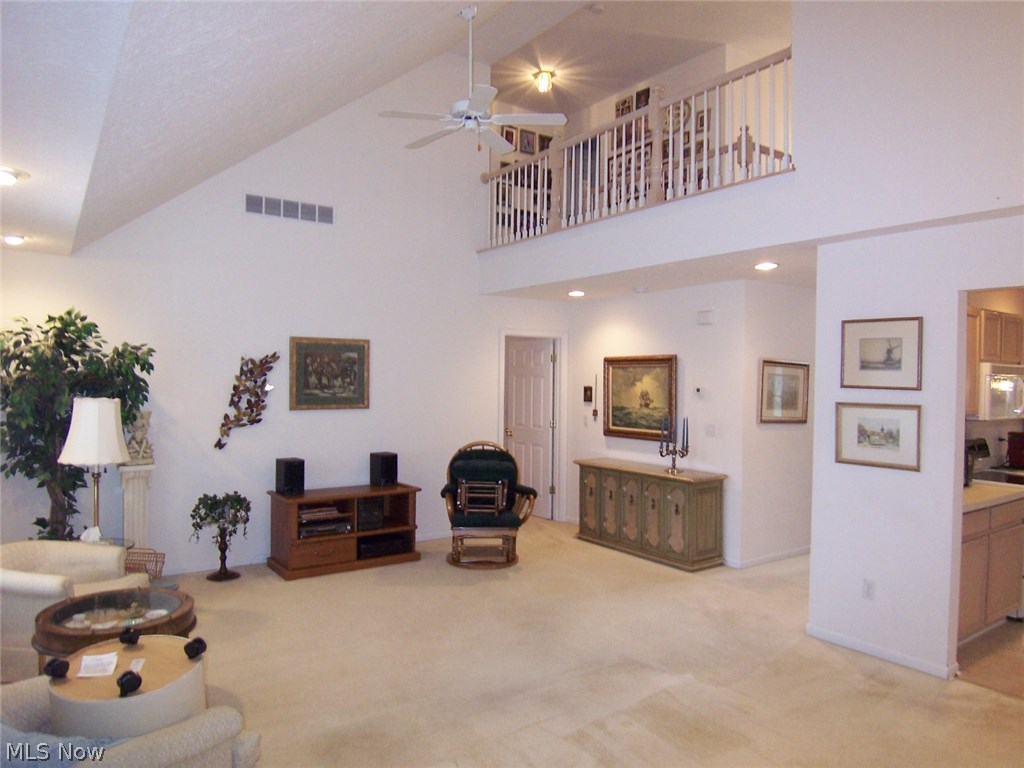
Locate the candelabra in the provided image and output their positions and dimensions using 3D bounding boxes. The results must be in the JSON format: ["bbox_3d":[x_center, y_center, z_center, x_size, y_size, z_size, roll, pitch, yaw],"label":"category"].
[{"bbox_3d":[1.471,0.534,6.146,0.260,0.525,0.270,0,1,-35],"label":"candelabra"}]

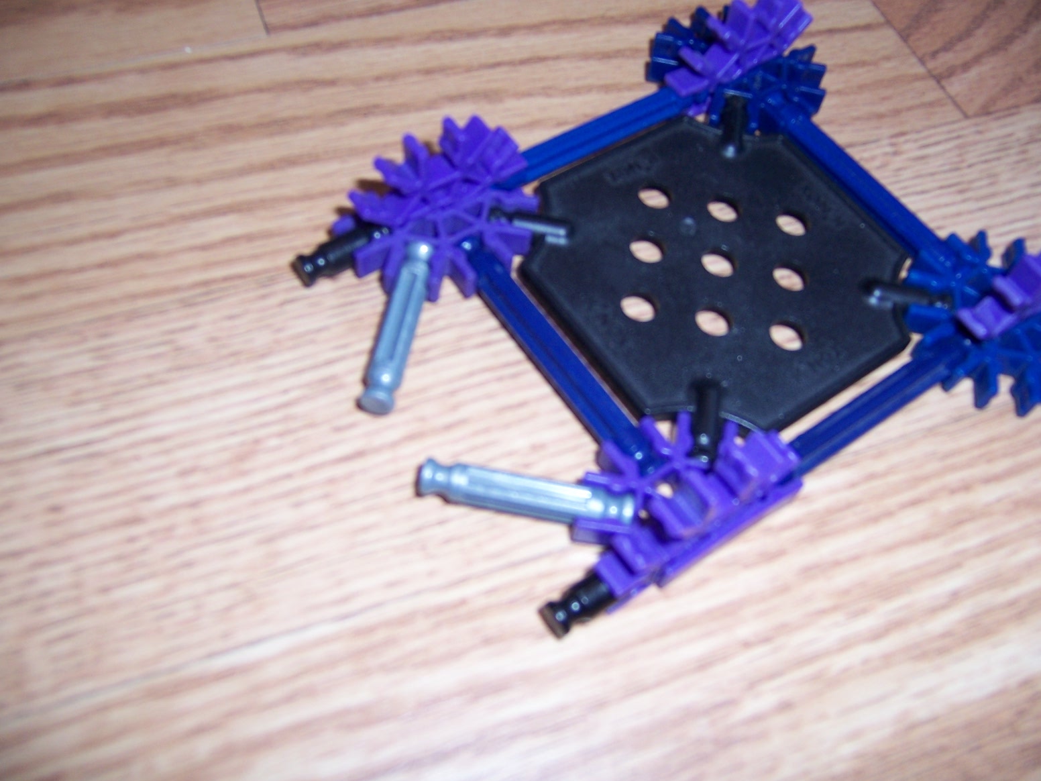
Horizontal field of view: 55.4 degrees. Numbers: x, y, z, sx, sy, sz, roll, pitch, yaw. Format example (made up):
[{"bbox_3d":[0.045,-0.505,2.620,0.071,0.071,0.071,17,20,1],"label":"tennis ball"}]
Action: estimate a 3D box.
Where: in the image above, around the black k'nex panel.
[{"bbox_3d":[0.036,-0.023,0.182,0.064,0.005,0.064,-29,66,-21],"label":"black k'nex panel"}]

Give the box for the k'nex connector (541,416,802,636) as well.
[{"bbox_3d":[0.021,0.014,0.150,0.048,0.022,0.022,-29,66,-21],"label":"k'nex connector"}]

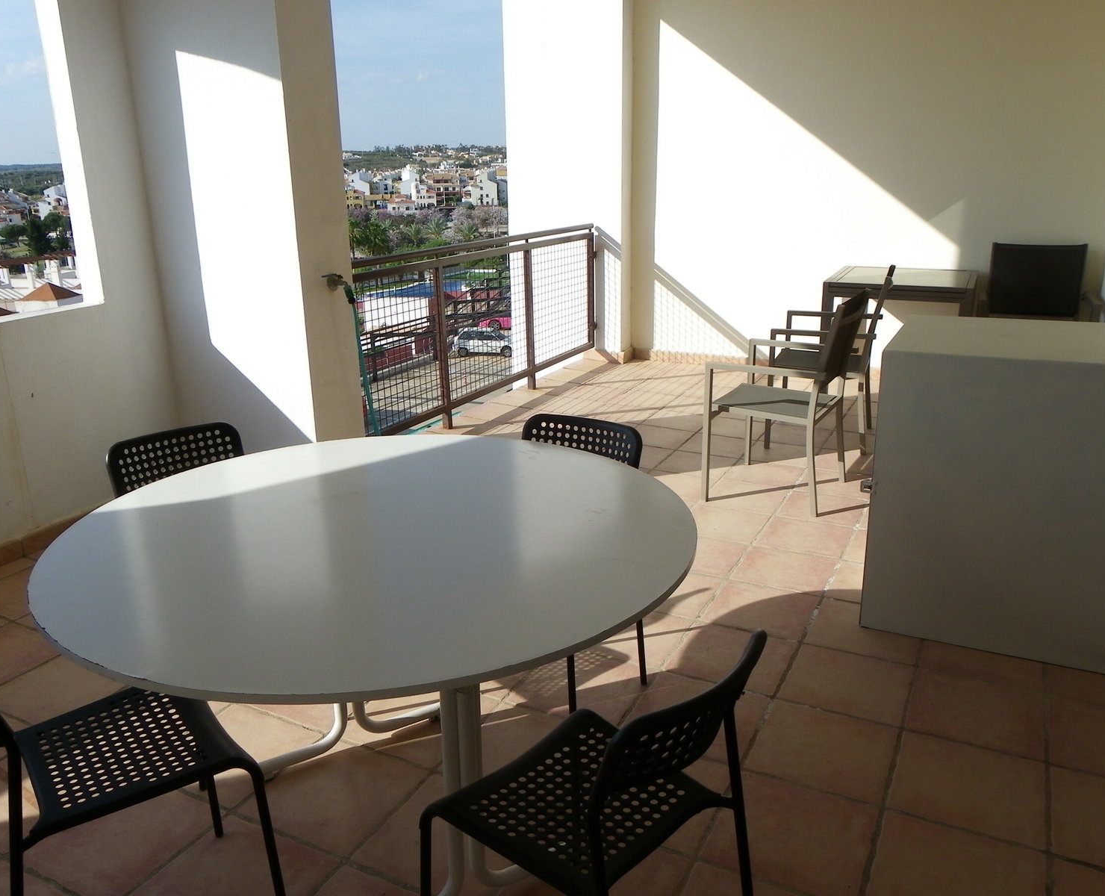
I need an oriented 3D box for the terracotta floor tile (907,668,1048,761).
[{"bbox_3d":[1.144,0.718,2.422,0.323,0.015,0.323,8,19,26],"label":"terracotta floor tile"}]

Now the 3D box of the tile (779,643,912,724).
[{"bbox_3d":[0.845,0.677,2.570,0.323,0.015,0.323,8,19,26],"label":"tile"}]

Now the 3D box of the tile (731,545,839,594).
[{"bbox_3d":[0.857,0.453,3.295,0.323,0.015,0.323,8,19,26],"label":"tile"}]

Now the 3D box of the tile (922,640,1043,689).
[{"bbox_3d":[1.299,0.626,2.710,0.323,0.015,0.323,8,19,26],"label":"tile"}]

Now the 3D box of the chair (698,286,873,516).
[{"bbox_3d":[1.013,-0.228,3.918,0.560,0.880,0.555,9,20,28],"label":"chair"}]

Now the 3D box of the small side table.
[{"bbox_3d":[2.165,-0.699,5.600,0.810,0.740,0.900,8,20,26],"label":"small side table"}]

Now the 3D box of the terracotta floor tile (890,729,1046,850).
[{"bbox_3d":[0.985,0.804,2.121,0.330,0.015,0.330,8,20,26],"label":"terracotta floor tile"}]

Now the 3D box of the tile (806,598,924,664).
[{"bbox_3d":[0.997,0.581,2.837,0.330,0.015,0.330,8,20,26],"label":"tile"}]

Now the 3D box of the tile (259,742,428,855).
[{"bbox_3d":[-0.518,0.829,2.148,0.323,0.015,0.323,8,19,26],"label":"tile"}]

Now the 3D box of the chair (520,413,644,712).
[{"bbox_3d":[-0.016,0.340,2.352,0.390,0.770,0.470,8,20,27],"label":"chair"}]

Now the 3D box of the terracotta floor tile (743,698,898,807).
[{"bbox_3d":[0.689,0.765,2.264,0.330,0.015,0.330,8,20,26],"label":"terracotta floor tile"}]

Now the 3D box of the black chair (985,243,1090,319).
[{"bbox_3d":[3.019,-0.775,5.610,0.640,0.900,0.570,8,19,26],"label":"black chair"}]

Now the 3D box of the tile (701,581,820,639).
[{"bbox_3d":[0.701,0.544,3.006,0.323,0.015,0.323,8,19,26],"label":"tile"}]

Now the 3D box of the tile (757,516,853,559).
[{"bbox_3d":[1.006,0.354,3.558,0.330,0.015,0.330,8,20,26],"label":"tile"}]

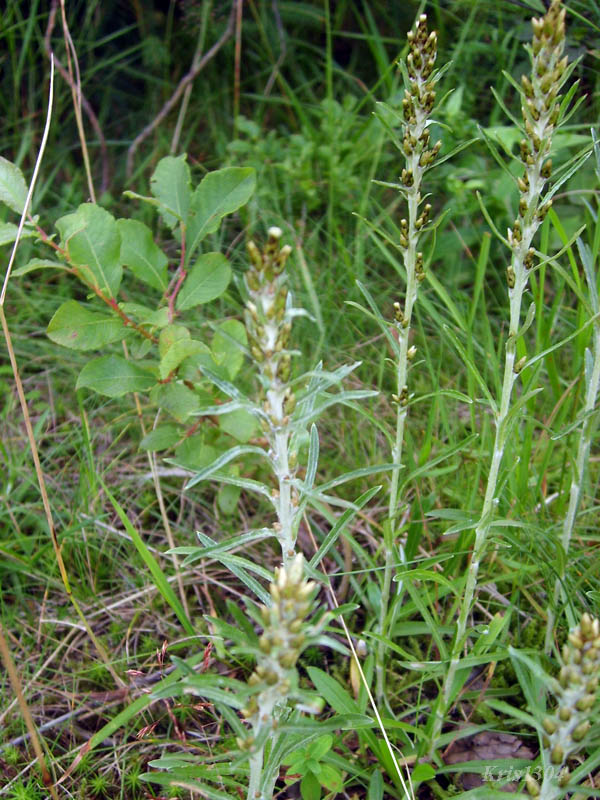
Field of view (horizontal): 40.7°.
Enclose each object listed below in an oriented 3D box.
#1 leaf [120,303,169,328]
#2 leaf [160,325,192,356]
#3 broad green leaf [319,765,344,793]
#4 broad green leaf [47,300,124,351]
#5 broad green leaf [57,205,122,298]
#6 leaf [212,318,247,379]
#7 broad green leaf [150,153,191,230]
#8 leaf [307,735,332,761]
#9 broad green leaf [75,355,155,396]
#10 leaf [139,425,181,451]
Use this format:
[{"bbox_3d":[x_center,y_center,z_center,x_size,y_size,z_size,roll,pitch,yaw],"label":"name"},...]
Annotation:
[{"bbox_3d":[-0.091,-0.050,0.480,0.031,0.006,0.016,17,62,-19],"label":"leaf"},{"bbox_3d":[-0.075,-0.034,0.479,0.020,0.023,0.005,4,-5,-6],"label":"leaf"},{"bbox_3d":[0.015,0.198,0.422,0.011,0.003,0.020,-29,35,-26],"label":"broad green leaf"},{"bbox_3d":[-0.122,-0.043,0.463,0.044,0.026,0.009,-7,-14,-20],"label":"broad green leaf"},{"bbox_3d":[-0.119,-0.085,0.461,0.030,0.051,0.010,-19,2,-13],"label":"broad green leaf"},{"bbox_3d":[-0.041,-0.031,0.496,0.020,0.038,0.006,2,-12,-4],"label":"leaf"},{"bbox_3d":[-0.076,-0.124,0.480,0.022,0.042,0.007,-3,0,-8],"label":"broad green leaf"},{"bbox_3d":[0.011,0.185,0.430,0.010,0.003,0.018,32,50,29],"label":"leaf"},{"bbox_3d":[-0.107,-0.014,0.471,0.045,0.008,0.026,-5,72,-23],"label":"broad green leaf"},{"bbox_3d":[-0.084,0.023,0.487,0.029,0.005,0.017,-16,64,-31],"label":"leaf"}]

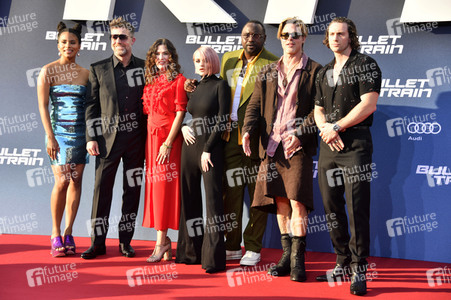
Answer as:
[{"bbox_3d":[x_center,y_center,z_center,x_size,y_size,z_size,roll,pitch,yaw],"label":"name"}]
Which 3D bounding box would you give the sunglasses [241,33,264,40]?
[{"bbox_3d":[0.217,-0.883,8.300,0.147,0.050,0.145,2,4,16],"label":"sunglasses"}]

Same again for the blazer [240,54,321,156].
[{"bbox_3d":[0.408,-0.301,7.547,0.550,0.710,0.340,2,5,12],"label":"blazer"}]

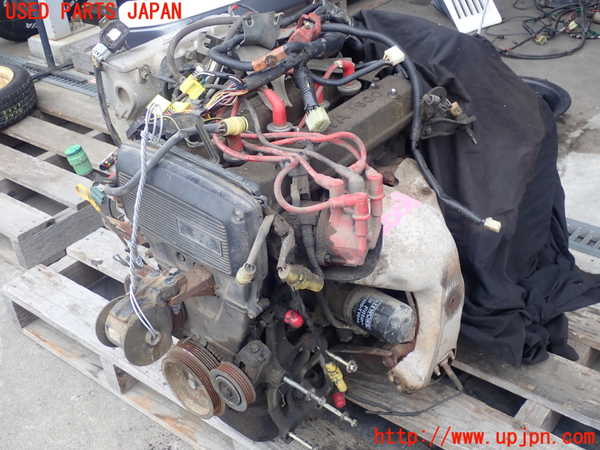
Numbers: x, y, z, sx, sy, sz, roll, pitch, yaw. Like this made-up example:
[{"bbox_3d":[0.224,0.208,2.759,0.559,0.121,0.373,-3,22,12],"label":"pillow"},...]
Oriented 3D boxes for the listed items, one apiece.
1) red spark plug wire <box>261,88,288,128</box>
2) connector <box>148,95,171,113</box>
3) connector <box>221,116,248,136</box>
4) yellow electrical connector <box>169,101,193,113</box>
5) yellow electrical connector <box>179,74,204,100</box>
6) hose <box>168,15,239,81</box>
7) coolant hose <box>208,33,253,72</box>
[{"bbox_3d":[-0.043,-0.183,1.090,0.048,0.062,0.023,24,44,30],"label":"red spark plug wire"},{"bbox_3d":[-0.227,-0.196,1.120,0.028,0.018,0.028,-38,55,-24],"label":"connector"},{"bbox_3d":[-0.098,-0.148,1.040,0.040,0.028,0.028,-11,35,-16],"label":"connector"},{"bbox_3d":[-0.193,-0.191,1.120,0.036,0.018,0.024,-10,42,-11],"label":"yellow electrical connector"},{"bbox_3d":[-0.178,-0.226,1.140,0.034,0.020,0.030,32,60,30],"label":"yellow electrical connector"},{"bbox_3d":[-0.171,-0.320,1.256,0.071,0.094,0.132,24,44,30],"label":"hose"},{"bbox_3d":[-0.111,-0.295,1.172,0.089,0.056,0.044,24,44,30],"label":"coolant hose"}]

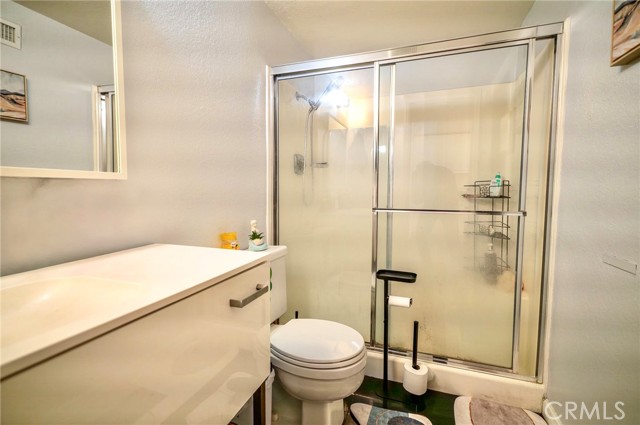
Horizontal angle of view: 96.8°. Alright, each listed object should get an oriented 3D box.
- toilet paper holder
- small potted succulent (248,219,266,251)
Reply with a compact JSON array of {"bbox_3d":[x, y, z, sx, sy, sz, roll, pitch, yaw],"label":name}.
[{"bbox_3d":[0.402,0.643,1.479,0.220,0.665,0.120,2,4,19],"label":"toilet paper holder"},{"bbox_3d":[-0.325,0.115,1.479,0.086,0.162,0.088,2,4,19],"label":"small potted succulent"}]

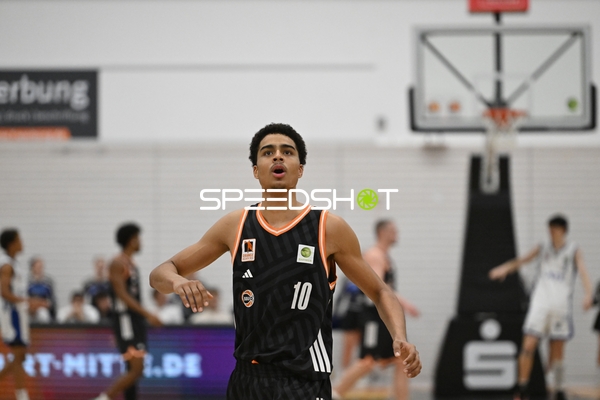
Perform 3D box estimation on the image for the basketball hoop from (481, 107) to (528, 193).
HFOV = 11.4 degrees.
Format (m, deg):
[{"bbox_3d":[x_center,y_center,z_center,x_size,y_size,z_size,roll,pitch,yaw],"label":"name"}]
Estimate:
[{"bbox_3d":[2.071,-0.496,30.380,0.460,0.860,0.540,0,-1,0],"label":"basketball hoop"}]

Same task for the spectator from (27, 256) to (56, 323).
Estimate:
[{"bbox_3d":[-3.138,1.488,36.200,0.460,1.610,0.330,0,-1,-8],"label":"spectator"}]

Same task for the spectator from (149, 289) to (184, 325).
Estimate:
[{"bbox_3d":[-1.558,1.649,35.000,0.490,1.230,0.720,0,-1,-5],"label":"spectator"}]

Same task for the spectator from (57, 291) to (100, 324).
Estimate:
[{"bbox_3d":[-2.584,1.660,35.000,0.520,1.210,0.720,0,-1,0],"label":"spectator"}]

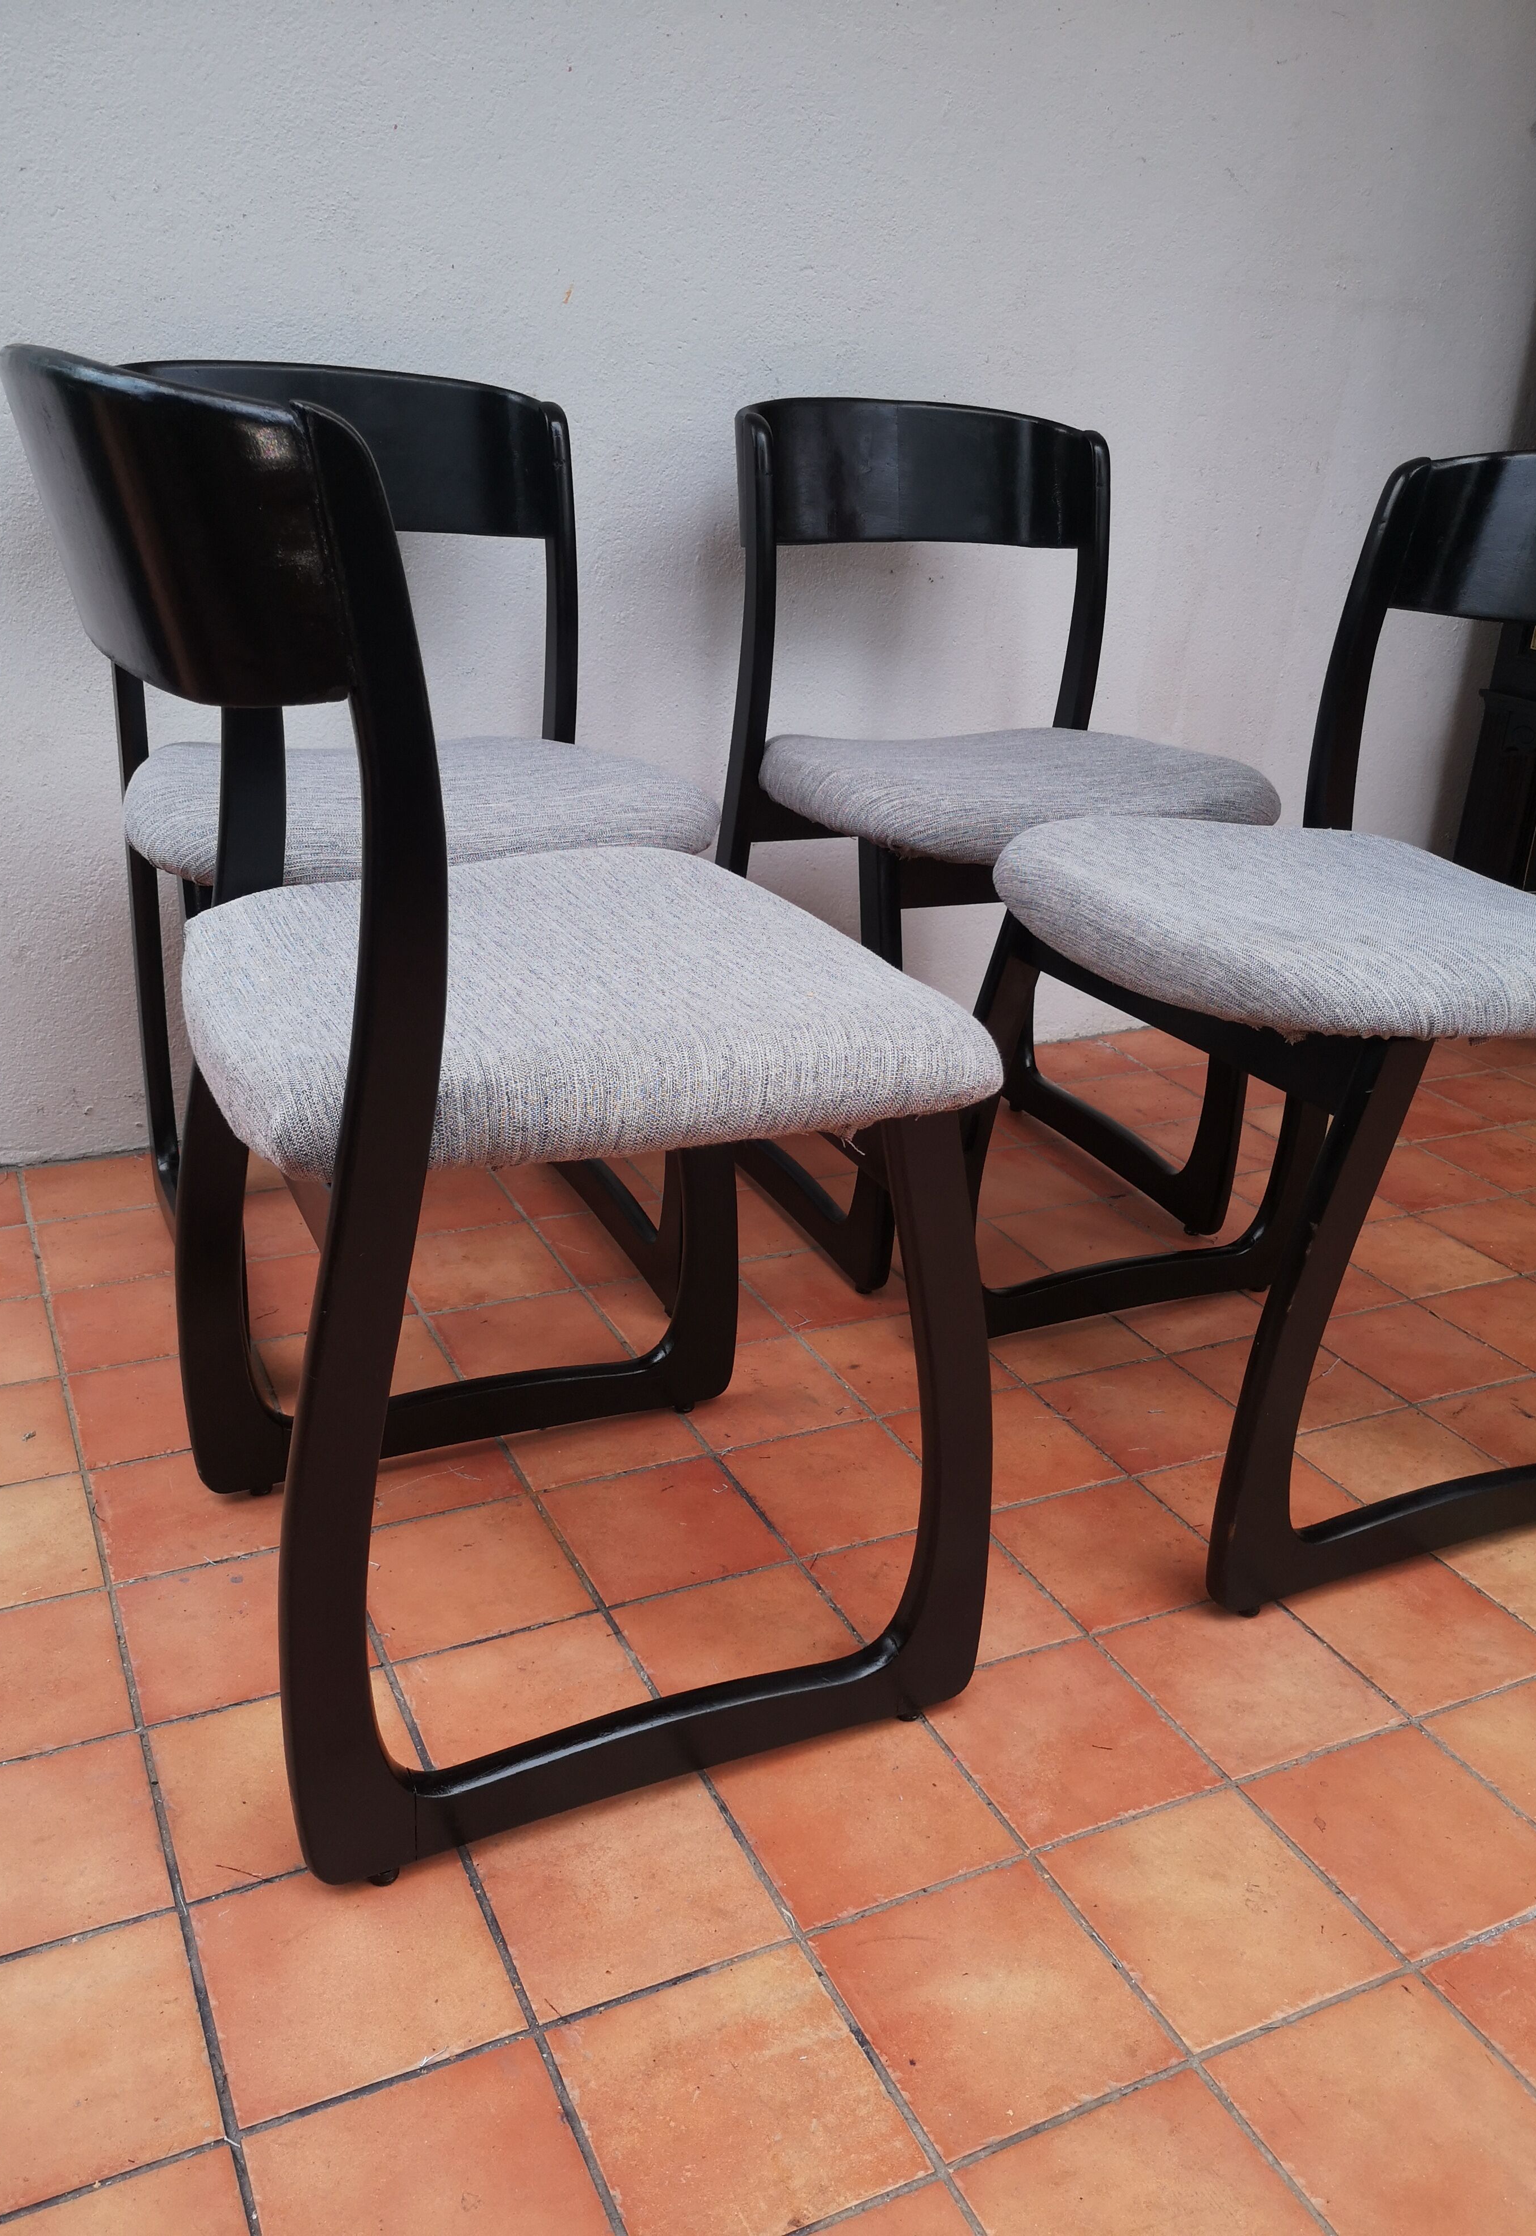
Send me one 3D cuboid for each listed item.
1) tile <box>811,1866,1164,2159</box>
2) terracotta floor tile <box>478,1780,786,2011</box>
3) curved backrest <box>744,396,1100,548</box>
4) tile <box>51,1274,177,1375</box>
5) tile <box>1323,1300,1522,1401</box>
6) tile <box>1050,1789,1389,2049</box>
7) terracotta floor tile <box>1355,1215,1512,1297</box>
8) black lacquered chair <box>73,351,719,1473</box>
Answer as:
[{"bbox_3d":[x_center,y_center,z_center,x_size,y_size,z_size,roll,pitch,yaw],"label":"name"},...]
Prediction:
[{"bbox_3d":[0.120,0.478,0.939,0.149,0.012,0.147,-7,25,-25],"label":"tile"},{"bbox_3d":[-0.084,0.441,0.998,0.149,0.012,0.147,-7,25,-25],"label":"terracotta floor tile"},{"bbox_3d":[0.150,-0.675,1.830,0.431,0.143,0.105,-7,15,-24],"label":"curved backrest"},{"bbox_3d":[-0.551,0.184,1.554,0.149,0.012,0.147,-7,25,-25],"label":"tile"},{"bbox_3d":[0.610,0.224,1.650,0.147,0.012,0.147,-8,25,-25],"label":"tile"},{"bbox_3d":[0.259,0.463,1.011,0.147,0.012,0.147,-8,25,-25],"label":"tile"},{"bbox_3d":[0.679,0.152,1.827,0.149,0.012,0.147,-7,25,-25],"label":"terracotta floor tile"},{"bbox_3d":[-0.329,-0.233,1.548,0.464,0.789,0.503,-7,24,-24],"label":"black lacquered chair"}]

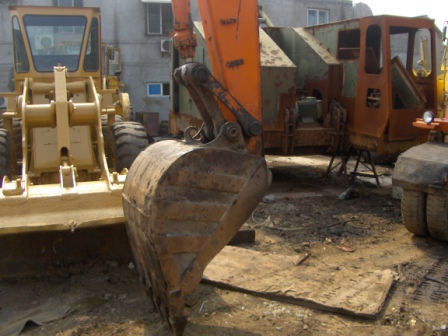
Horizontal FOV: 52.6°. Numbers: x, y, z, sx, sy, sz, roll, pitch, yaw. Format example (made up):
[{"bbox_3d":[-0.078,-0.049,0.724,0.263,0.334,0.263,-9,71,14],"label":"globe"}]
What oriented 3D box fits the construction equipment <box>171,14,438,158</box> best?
[{"bbox_3d":[1.130,-1.320,7.420,3.120,1.950,2.800,-6,12,-28],"label":"construction equipment"}]

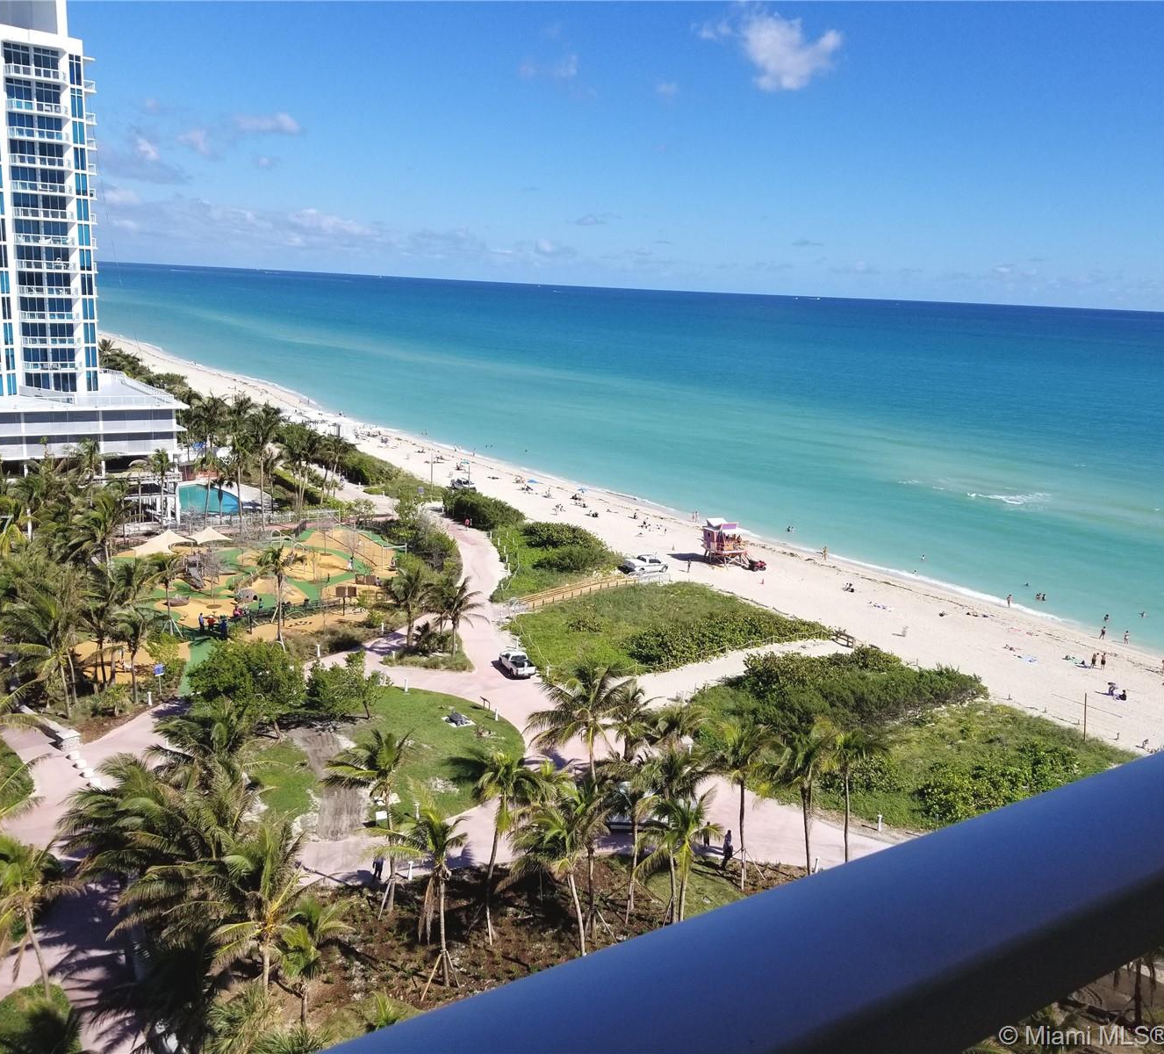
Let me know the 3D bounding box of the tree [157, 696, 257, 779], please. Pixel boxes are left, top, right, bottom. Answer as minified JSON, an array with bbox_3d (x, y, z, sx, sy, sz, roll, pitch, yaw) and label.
[{"bbox_3d":[-22.177,14.271,62.563,6.480,8.020,6.480,3,13,0],"label":"tree"}]

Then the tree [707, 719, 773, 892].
[{"bbox_3d":[8.484,15.624,58.427,3.720,10.020,3.720,3,13,0],"label":"tree"}]

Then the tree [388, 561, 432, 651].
[{"bbox_3d":[-15.812,7.264,96.126,4.420,7.980,4.200,1,13,-9],"label":"tree"}]

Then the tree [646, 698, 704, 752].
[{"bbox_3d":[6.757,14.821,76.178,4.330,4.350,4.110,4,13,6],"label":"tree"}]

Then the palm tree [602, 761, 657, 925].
[{"bbox_3d":[2.499,16.734,55.936,3.340,8.440,3.340,3,13,0],"label":"palm tree"}]

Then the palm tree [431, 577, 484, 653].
[{"bbox_3d":[-10.874,8.320,93.593,5.050,6.640,5.050,3,13,0],"label":"palm tree"}]

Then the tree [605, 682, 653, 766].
[{"bbox_3d":[3.170,14.500,72.210,3.350,7.440,3.350,3,13,3],"label":"tree"}]

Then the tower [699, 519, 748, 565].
[{"bbox_3d":[18.890,1.790,138.880,4.900,5.500,4.300,-8,17,-39],"label":"tower"}]

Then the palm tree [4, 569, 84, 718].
[{"bbox_3d":[-39.287,8.716,77.785,5.760,11.300,5.470,-4,15,-27],"label":"palm tree"}]

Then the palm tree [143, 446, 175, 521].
[{"bbox_3d":[-56.250,-5.500,140.580,4.460,9.920,4.460,-3,14,-22],"label":"palm tree"}]

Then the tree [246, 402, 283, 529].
[{"bbox_3d":[-41.720,-7.660,138.920,4.840,16.230,4.840,-1,14,-17],"label":"tree"}]

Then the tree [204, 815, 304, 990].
[{"bbox_3d":[-15.200,18.180,49.160,4.910,8.990,4.910,-1,14,-18],"label":"tree"}]

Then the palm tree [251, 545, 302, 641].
[{"bbox_3d":[-27.321,6.333,94.689,4.600,8.530,4.600,3,13,0],"label":"palm tree"}]

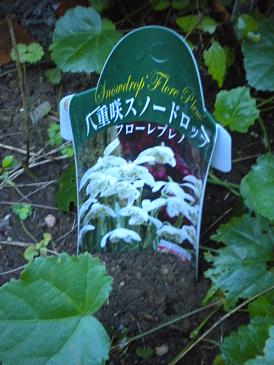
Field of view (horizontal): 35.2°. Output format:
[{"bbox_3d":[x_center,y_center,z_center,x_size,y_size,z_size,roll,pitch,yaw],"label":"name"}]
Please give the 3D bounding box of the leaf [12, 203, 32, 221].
[{"bbox_3d":[-0.079,0.020,0.300,0.011,0.007,0.010,0,58,0],"label":"leaf"}]

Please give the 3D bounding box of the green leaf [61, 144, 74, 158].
[{"bbox_3d":[-0.054,-0.024,0.335,0.011,0.003,0.012,-1,72,-6],"label":"green leaf"}]

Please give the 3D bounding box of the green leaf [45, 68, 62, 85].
[{"bbox_3d":[-0.077,-0.098,0.400,0.016,0.003,0.016,0,83,-7],"label":"green leaf"}]

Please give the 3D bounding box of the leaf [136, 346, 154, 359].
[{"bbox_3d":[0.005,0.096,0.245,0.010,0.002,0.008,0,56,1],"label":"leaf"}]

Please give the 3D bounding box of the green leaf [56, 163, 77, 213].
[{"bbox_3d":[-0.047,0.004,0.310,0.019,0.009,0.035,0,82,0],"label":"green leaf"}]

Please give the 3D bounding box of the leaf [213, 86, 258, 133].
[{"bbox_3d":[0.071,-0.053,0.315,0.029,0.010,0.032,0,72,0],"label":"leaf"}]

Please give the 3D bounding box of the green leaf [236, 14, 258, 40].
[{"bbox_3d":[0.107,-0.150,0.420,0.020,0.008,0.026,0,86,9],"label":"green leaf"}]

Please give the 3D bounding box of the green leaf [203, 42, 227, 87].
[{"bbox_3d":[0.068,-0.105,0.380,0.020,0.006,0.042,-7,91,8],"label":"green leaf"}]

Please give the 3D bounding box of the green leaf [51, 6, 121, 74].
[{"bbox_3d":[-0.048,-0.131,0.400,0.064,0.015,0.064,8,82,-3],"label":"green leaf"}]

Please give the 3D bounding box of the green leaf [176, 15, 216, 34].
[{"bbox_3d":[0.056,-0.150,0.410,0.036,0.009,0.017,0,60,0],"label":"green leaf"}]

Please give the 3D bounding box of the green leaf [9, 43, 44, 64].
[{"bbox_3d":[-0.097,-0.115,0.385,0.026,0.006,0.022,0,56,0],"label":"green leaf"}]

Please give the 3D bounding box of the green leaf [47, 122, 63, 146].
[{"bbox_3d":[-0.066,-0.038,0.345,0.010,0.007,0.018,0,65,0],"label":"green leaf"}]

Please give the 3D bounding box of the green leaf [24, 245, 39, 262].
[{"bbox_3d":[-0.070,0.047,0.285,0.009,0.003,0.012,14,67,-3],"label":"green leaf"}]

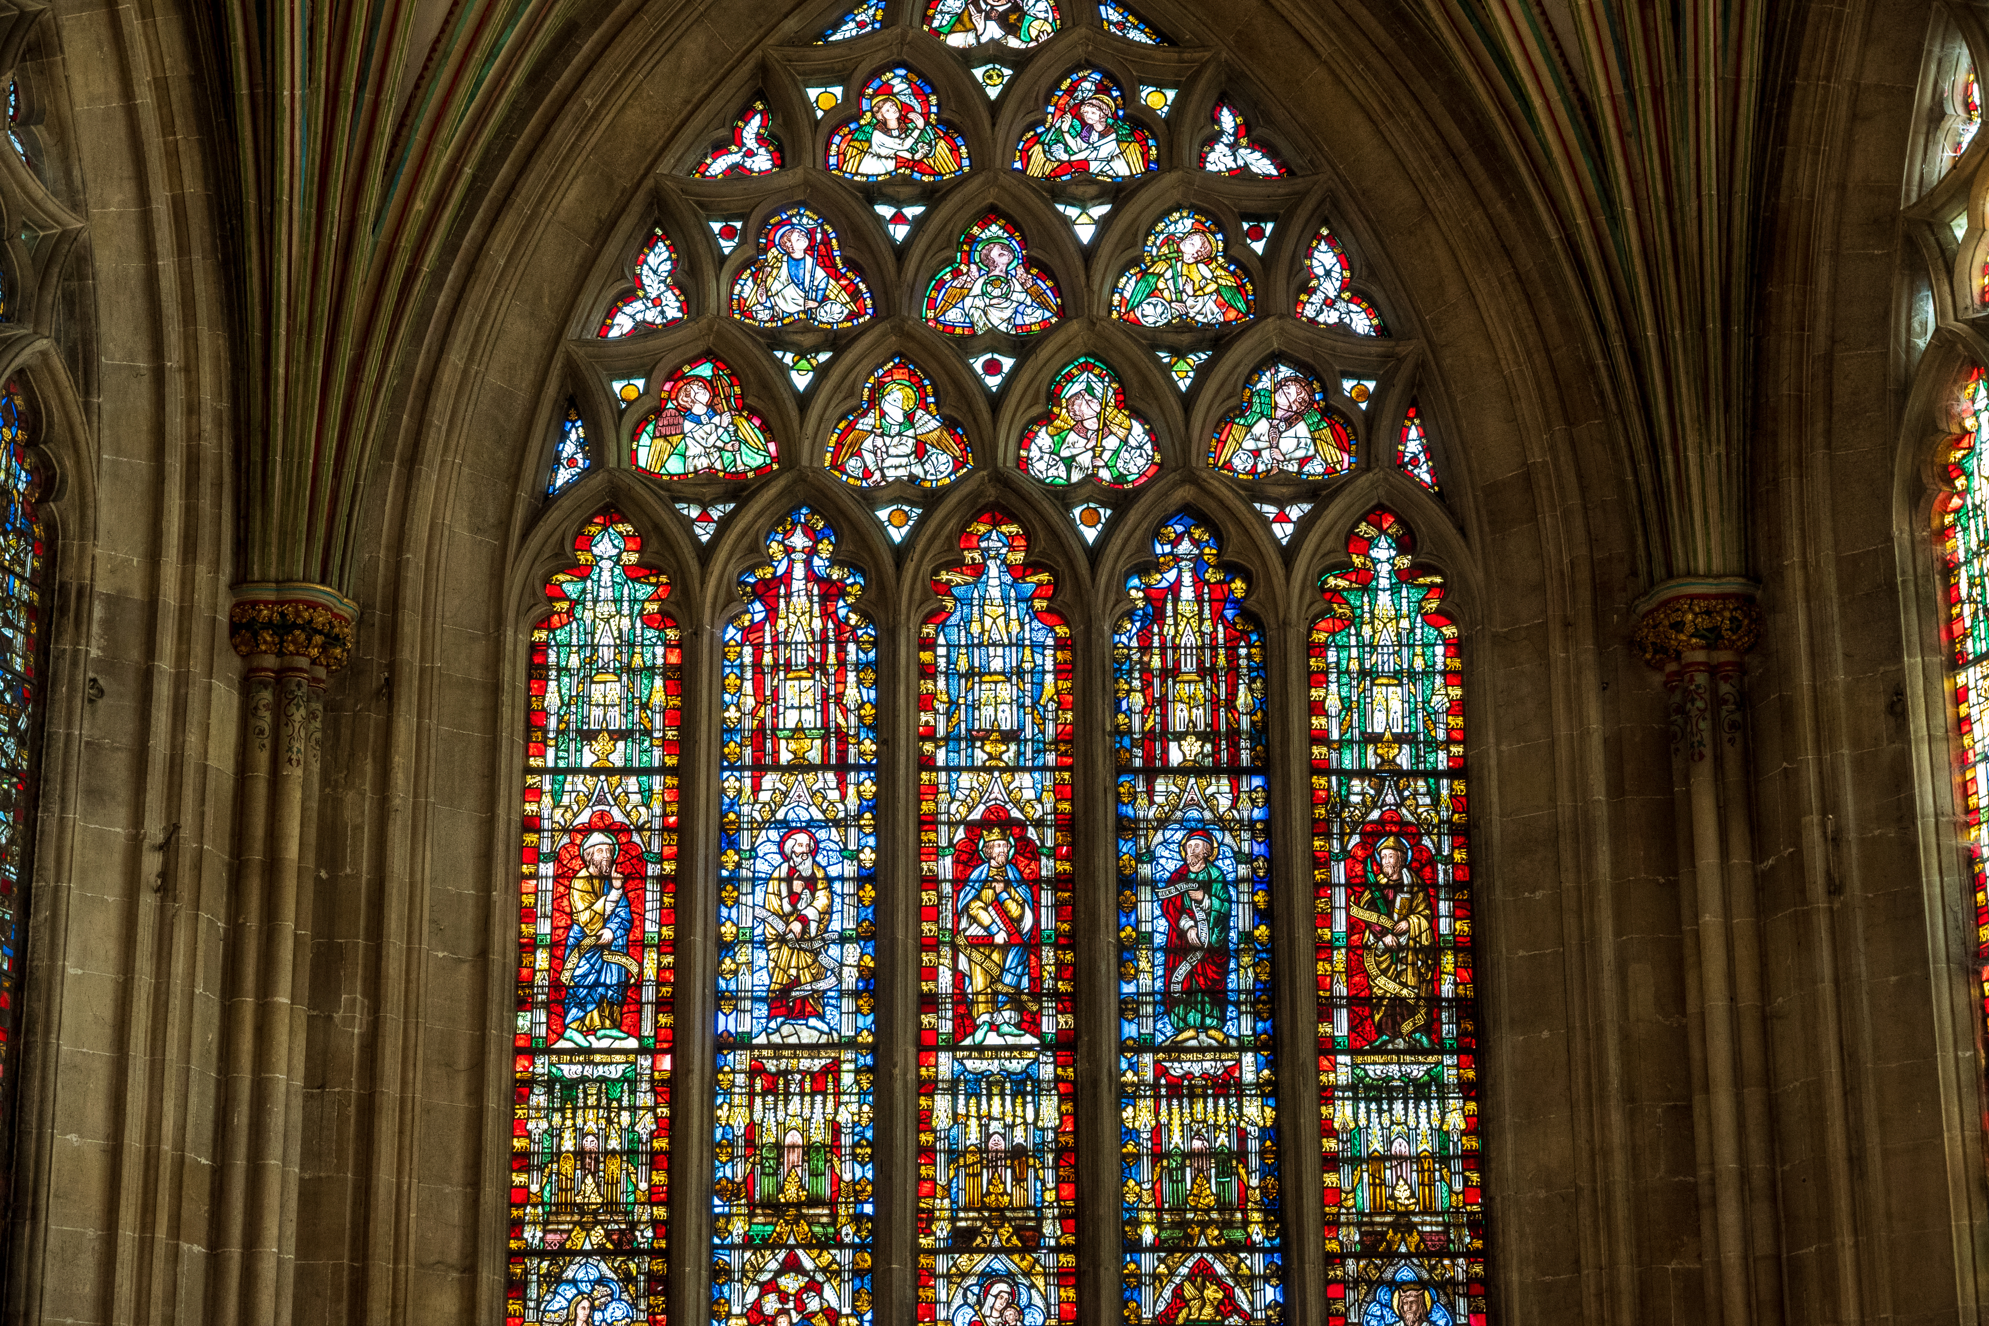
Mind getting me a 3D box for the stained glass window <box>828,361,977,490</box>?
[{"bbox_3d":[-0.394,-0.996,17.099,0.603,0.582,0.080,0,-19,-1],"label":"stained glass window"}]

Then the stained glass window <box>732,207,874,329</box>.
[{"bbox_3d":[-0.802,-1.652,17.323,0.597,0.555,0.080,0,-19,-1],"label":"stained glass window"}]

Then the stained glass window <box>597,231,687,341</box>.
[{"bbox_3d":[-1.466,-1.584,17.292,0.369,0.497,0.080,0,-19,-1],"label":"stained glass window"}]

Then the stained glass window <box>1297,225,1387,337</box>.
[{"bbox_3d":[1.228,-1.350,14.649,0.319,0.424,0.060,0,-18,0],"label":"stained glass window"}]

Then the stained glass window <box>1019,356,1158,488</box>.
[{"bbox_3d":[0.388,-0.996,17.107,0.578,0.583,0.080,0,-19,-1],"label":"stained glass window"}]

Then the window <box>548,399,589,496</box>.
[{"bbox_3d":[-1.488,-0.754,14.451,0.141,0.361,0.060,0,-18,0],"label":"window"}]

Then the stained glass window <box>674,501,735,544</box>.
[{"bbox_3d":[-1.188,-0.579,16.945,0.235,0.191,0.080,0,-19,-1],"label":"stained glass window"}]

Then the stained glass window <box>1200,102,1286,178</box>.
[{"bbox_3d":[0.889,-1.872,14.823,0.306,0.300,0.060,0,-18,0],"label":"stained glass window"}]

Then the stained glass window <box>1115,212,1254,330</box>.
[{"bbox_3d":[0.790,-1.647,17.338,0.585,0.541,0.080,0,-19,-1],"label":"stained glass window"}]

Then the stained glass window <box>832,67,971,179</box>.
[{"bbox_3d":[-0.401,-2.282,17.547,0.599,0.518,0.080,0,-19,-1],"label":"stained glass window"}]

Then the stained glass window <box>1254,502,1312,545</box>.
[{"bbox_3d":[0.999,-0.485,14.361,0.205,0.161,0.060,0,-18,0],"label":"stained glass window"}]

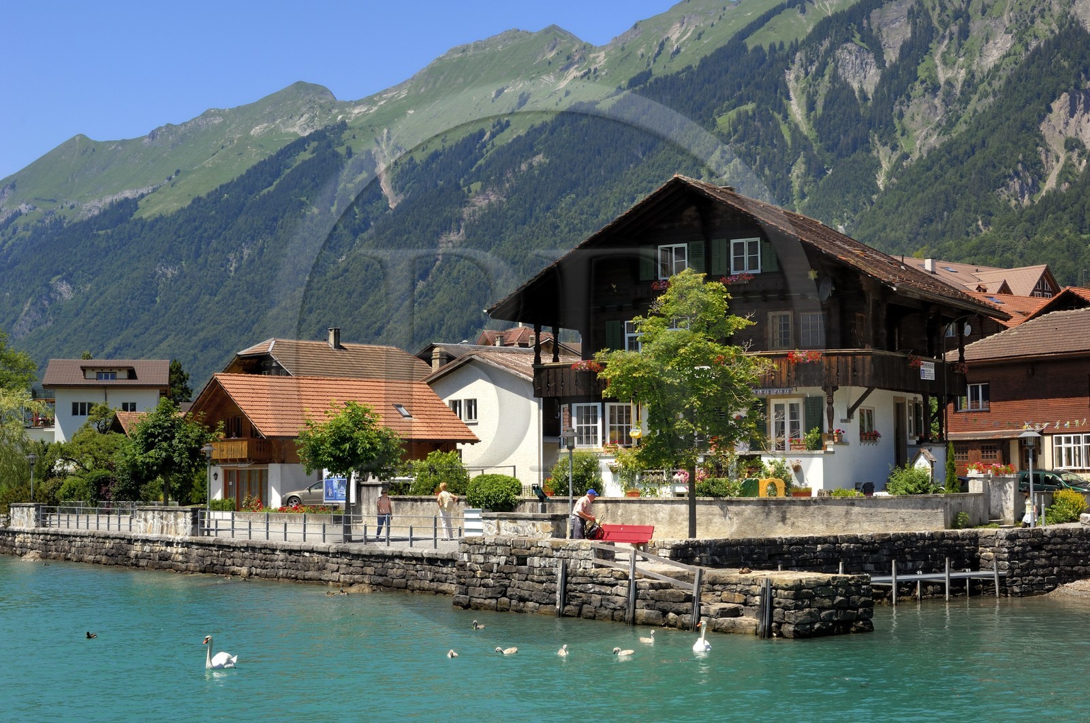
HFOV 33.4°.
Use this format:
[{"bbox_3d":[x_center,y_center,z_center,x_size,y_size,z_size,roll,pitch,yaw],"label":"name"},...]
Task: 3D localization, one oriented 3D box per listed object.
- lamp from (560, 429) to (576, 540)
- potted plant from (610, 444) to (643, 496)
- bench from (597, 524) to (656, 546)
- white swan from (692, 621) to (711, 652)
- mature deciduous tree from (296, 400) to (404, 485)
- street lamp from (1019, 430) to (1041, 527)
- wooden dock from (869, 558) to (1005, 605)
[{"bbox_3d":[0.623,3.136,45.000,0.500,3.020,0.500,0,-4,0],"label":"lamp"},{"bbox_3d":[2.712,3.635,60.500,1.000,1.680,0.850,-2,-5,25],"label":"potted plant"},{"bbox_3d":[1.767,4.114,41.428,1.660,0.820,0.560,-4,-5,43],"label":"bench"},{"bbox_3d":[2.542,4.481,29.617,0.320,0.510,0.640,-2,-4,20],"label":"white swan"},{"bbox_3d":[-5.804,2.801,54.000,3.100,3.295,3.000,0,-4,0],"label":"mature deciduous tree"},{"bbox_3d":[13.417,3.500,50.013,0.600,3.300,0.600,0,-4,0],"label":"street lamp"},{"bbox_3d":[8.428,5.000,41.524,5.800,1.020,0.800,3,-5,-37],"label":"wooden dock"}]

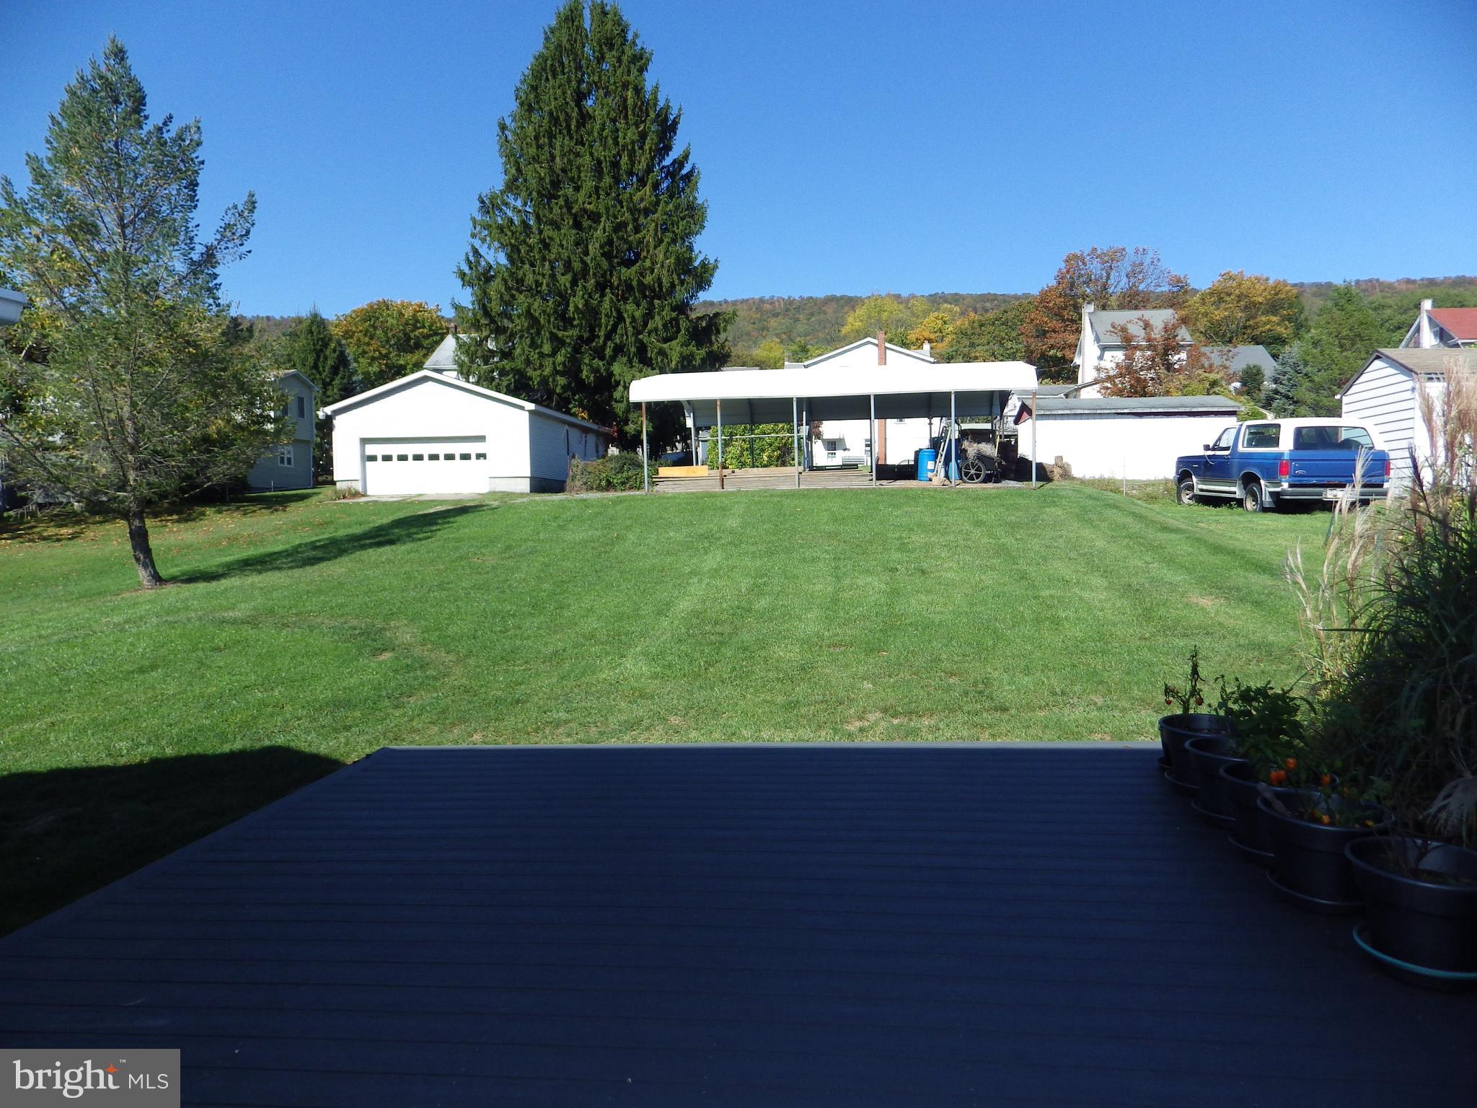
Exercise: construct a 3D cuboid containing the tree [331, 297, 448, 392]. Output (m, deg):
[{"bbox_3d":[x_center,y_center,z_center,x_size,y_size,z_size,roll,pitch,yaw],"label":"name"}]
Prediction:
[{"bbox_3d":[-27.491,-13.563,74.247,9.000,13.000,9.000,-1,2,7],"label":"tree"}]

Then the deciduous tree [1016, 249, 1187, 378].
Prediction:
[{"bbox_3d":[30.400,-16.500,78.000,13.500,18.000,13.000,-1,2,7],"label":"deciduous tree"}]

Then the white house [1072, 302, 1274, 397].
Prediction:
[{"bbox_3d":[29.709,-13.148,65.516,11.000,9.000,8.100,-1,2,6],"label":"white house"}]

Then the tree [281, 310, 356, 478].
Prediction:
[{"bbox_3d":[-26.000,-9.870,58.000,4.800,10.700,4.800,-1,2,7],"label":"tree"}]

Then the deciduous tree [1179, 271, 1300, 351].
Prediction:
[{"bbox_3d":[41.969,-17.141,78.247,9.800,13.000,9.800,-1,2,7],"label":"deciduous tree"}]

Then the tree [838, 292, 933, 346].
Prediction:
[{"bbox_3d":[14.200,-16.800,90.000,9.500,16.500,9.500,-1,2,7],"label":"tree"}]

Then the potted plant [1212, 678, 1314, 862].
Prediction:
[{"bbox_3d":[2.067,0.839,3.657,0.430,0.670,0.430,-1,2,7],"label":"potted plant"}]

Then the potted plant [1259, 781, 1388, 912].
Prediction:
[{"bbox_3d":[2.029,0.990,3.253,0.410,0.400,0.410,-1,2,7],"label":"potted plant"}]

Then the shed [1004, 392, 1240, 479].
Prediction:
[{"bbox_3d":[12.883,-3.806,31.717,6.350,2.950,3.600,-1,2,6],"label":"shed"}]

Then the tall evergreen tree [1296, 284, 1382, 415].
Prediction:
[{"bbox_3d":[39.700,-11.900,62.000,6.000,11.800,6.000,-1,2,7],"label":"tall evergreen tree"}]

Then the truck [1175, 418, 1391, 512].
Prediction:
[{"bbox_3d":[10.800,-1.750,19.100,2.000,1.860,4.600,0,5,1],"label":"truck"}]

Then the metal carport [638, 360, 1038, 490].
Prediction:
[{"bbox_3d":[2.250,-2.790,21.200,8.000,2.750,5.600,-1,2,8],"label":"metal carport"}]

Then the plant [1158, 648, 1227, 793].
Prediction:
[{"bbox_3d":[2.240,0.790,4.510,0.410,0.670,0.410,-1,2,7],"label":"plant"}]

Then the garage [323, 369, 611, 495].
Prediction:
[{"bbox_3d":[-10.572,-4.526,39.181,7.950,4.500,10.900,-1,2,7],"label":"garage"}]

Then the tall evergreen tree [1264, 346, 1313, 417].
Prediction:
[{"bbox_3d":[29.300,-7.960,50.000,3.200,6.500,3.200,-1,2,7],"label":"tall evergreen tree"}]

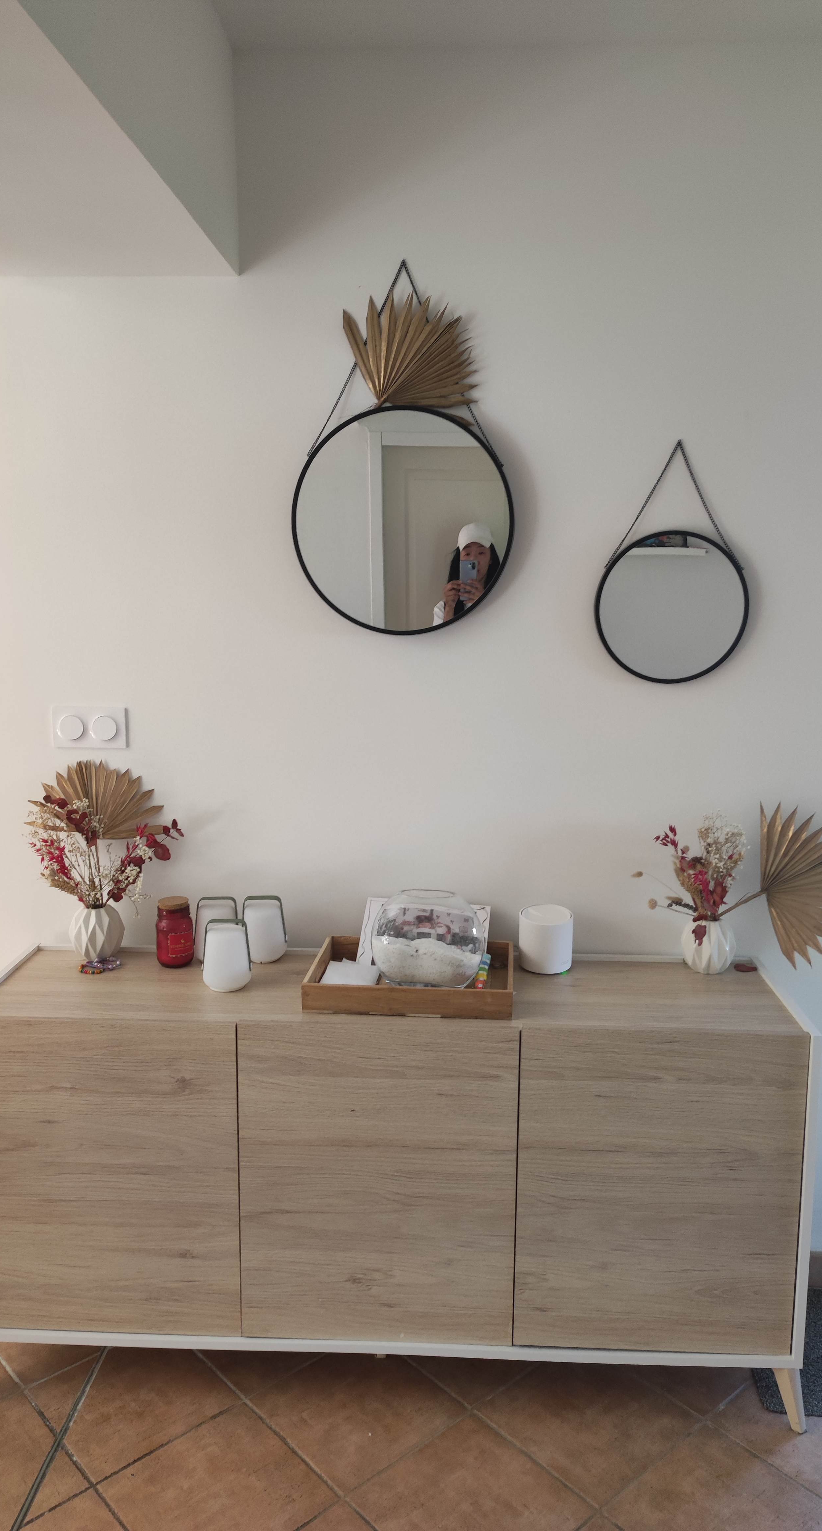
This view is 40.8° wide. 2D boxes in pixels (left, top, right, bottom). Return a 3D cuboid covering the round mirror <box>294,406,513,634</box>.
[{"bbox_3d":[-0.016,-0.490,2.224,0.451,0.451,0.025,0,11,3],"label":"round mirror"}]

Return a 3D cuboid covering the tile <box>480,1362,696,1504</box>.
[{"bbox_3d":[0.327,1.209,2.044,0.298,0.010,0.298,-7,11,-41],"label":"tile"}]

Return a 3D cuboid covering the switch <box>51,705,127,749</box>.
[{"bbox_3d":[-0.679,-0.081,2.329,0.156,0.088,0.018,0,8,3],"label":"switch"}]

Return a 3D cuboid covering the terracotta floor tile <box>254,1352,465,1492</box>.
[{"bbox_3d":[-0.098,1.202,2.064,0.300,0.010,0.300,-7,11,-41],"label":"terracotta floor tile"}]

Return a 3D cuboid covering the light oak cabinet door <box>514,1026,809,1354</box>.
[{"bbox_3d":[0.438,0.759,1.965,0.495,0.600,0.018,1,8,3],"label":"light oak cabinet door"}]

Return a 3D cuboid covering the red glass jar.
[{"bbox_3d":[-0.497,0.346,2.330,0.082,0.139,0.082,0,8,0],"label":"red glass jar"}]

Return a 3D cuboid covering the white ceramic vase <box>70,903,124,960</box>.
[{"bbox_3d":[-0.664,0.356,2.340,0.118,0.117,0.118,0,8,3],"label":"white ceramic vase"}]

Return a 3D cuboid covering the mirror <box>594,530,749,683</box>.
[{"bbox_3d":[0.524,-0.317,2.222,0.307,0.307,0.025,0,11,3],"label":"mirror"}]

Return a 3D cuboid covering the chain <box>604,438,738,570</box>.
[{"bbox_3d":[0.534,-0.524,2.221,0.274,0.253,0.016,1,8,3],"label":"chain"}]

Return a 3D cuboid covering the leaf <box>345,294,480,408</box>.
[{"bbox_3d":[-0.001,-0.798,2.138,0.260,0.225,0.060,1,8,3],"label":"leaf"}]

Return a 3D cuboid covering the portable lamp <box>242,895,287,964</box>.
[{"bbox_3d":[-0.309,0.343,2.332,0.098,0.133,0.093,1,8,3],"label":"portable lamp"}]

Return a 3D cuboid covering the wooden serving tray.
[{"bbox_3d":[0.007,0.412,2.180,0.388,0.053,0.295,1,8,5],"label":"wooden serving tray"}]

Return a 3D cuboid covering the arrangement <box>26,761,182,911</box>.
[{"bbox_3d":[-0.636,0.156,2.291,0.328,0.330,0.190,1,8,3],"label":"arrangement"}]

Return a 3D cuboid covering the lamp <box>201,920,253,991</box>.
[{"bbox_3d":[-0.360,0.367,2.162,0.098,0.133,0.093,1,8,3],"label":"lamp"}]

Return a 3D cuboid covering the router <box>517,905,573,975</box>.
[{"bbox_3d":[0.279,0.360,2.285,0.110,0.114,0.110,0,8,0],"label":"router"}]

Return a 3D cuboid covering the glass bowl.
[{"bbox_3d":[0.036,0.336,2.183,0.222,0.171,0.222,0,8,0],"label":"glass bowl"}]

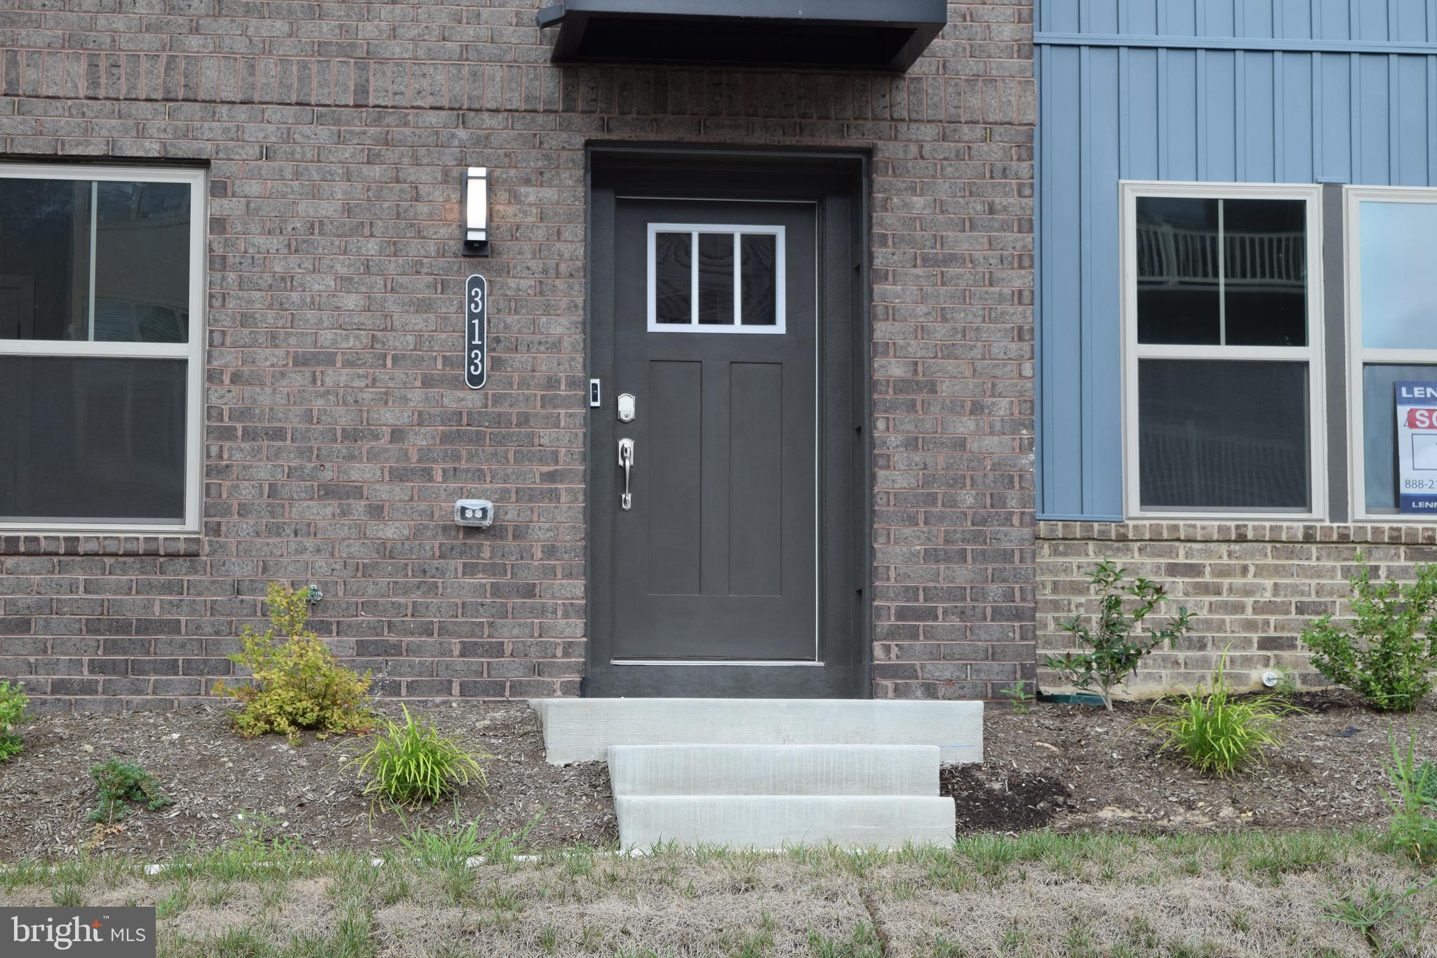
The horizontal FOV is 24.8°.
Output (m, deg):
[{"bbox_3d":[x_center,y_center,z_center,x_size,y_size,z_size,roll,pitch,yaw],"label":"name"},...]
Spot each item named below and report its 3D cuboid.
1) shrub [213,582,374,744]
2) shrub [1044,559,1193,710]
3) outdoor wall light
[{"bbox_3d":[-1.697,0.733,13.081,0.641,0.641,0.580,1,-6,-7],"label":"shrub"},{"bbox_3d":[1.754,0.685,14.332,0.625,0.644,0.520,1,-6,-7],"label":"shrub"},{"bbox_3d":[-1.014,-1.120,13.707,0.114,0.367,0.100,1,-6,-7],"label":"outdoor wall light"}]

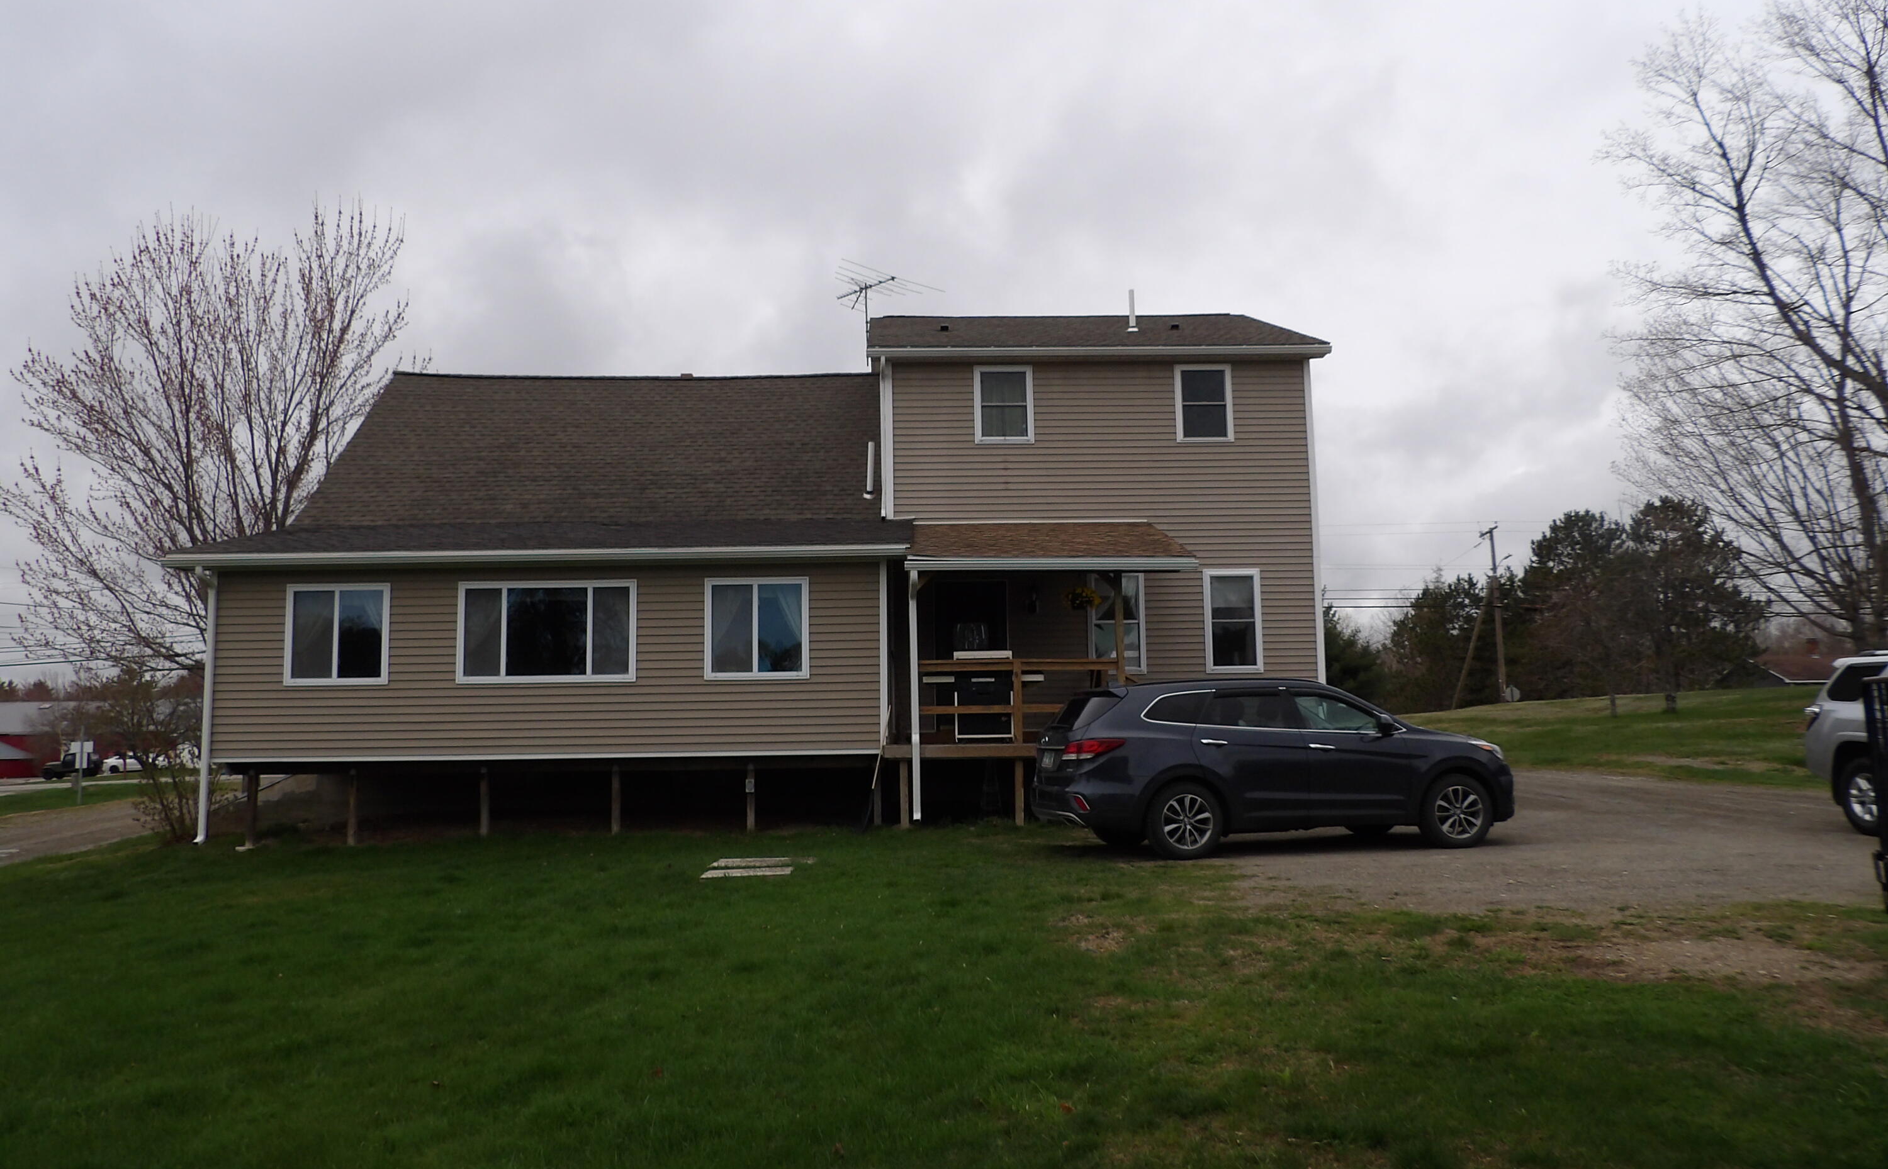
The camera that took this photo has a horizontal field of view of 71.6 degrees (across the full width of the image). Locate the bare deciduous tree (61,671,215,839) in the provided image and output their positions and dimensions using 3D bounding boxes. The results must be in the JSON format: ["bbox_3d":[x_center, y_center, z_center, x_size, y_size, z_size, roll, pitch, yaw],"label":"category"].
[{"bbox_3d":[-9.970,2.093,16.232,2.150,2.078,2.100,-1,-6,-2],"label":"bare deciduous tree"}]

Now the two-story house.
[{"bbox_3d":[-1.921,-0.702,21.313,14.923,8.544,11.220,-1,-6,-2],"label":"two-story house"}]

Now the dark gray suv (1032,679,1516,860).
[{"bbox_3d":[3.399,1.841,13.511,4.900,1.690,1.890,0,-6,-10],"label":"dark gray suv"}]

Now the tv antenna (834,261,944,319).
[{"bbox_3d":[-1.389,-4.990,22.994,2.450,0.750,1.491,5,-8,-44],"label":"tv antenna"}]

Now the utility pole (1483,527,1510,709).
[{"bbox_3d":[28.337,2.242,66.647,0.800,10.767,2.200,1,-6,-18],"label":"utility pole"}]

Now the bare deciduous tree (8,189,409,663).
[{"bbox_3d":[-16.974,-2.255,30.803,10.600,14.274,10.300,-1,-6,-2],"label":"bare deciduous tree"}]

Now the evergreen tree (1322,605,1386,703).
[{"bbox_3d":[18.503,3.898,62.613,5.200,6.766,5.200,-1,-6,-2],"label":"evergreen tree"}]

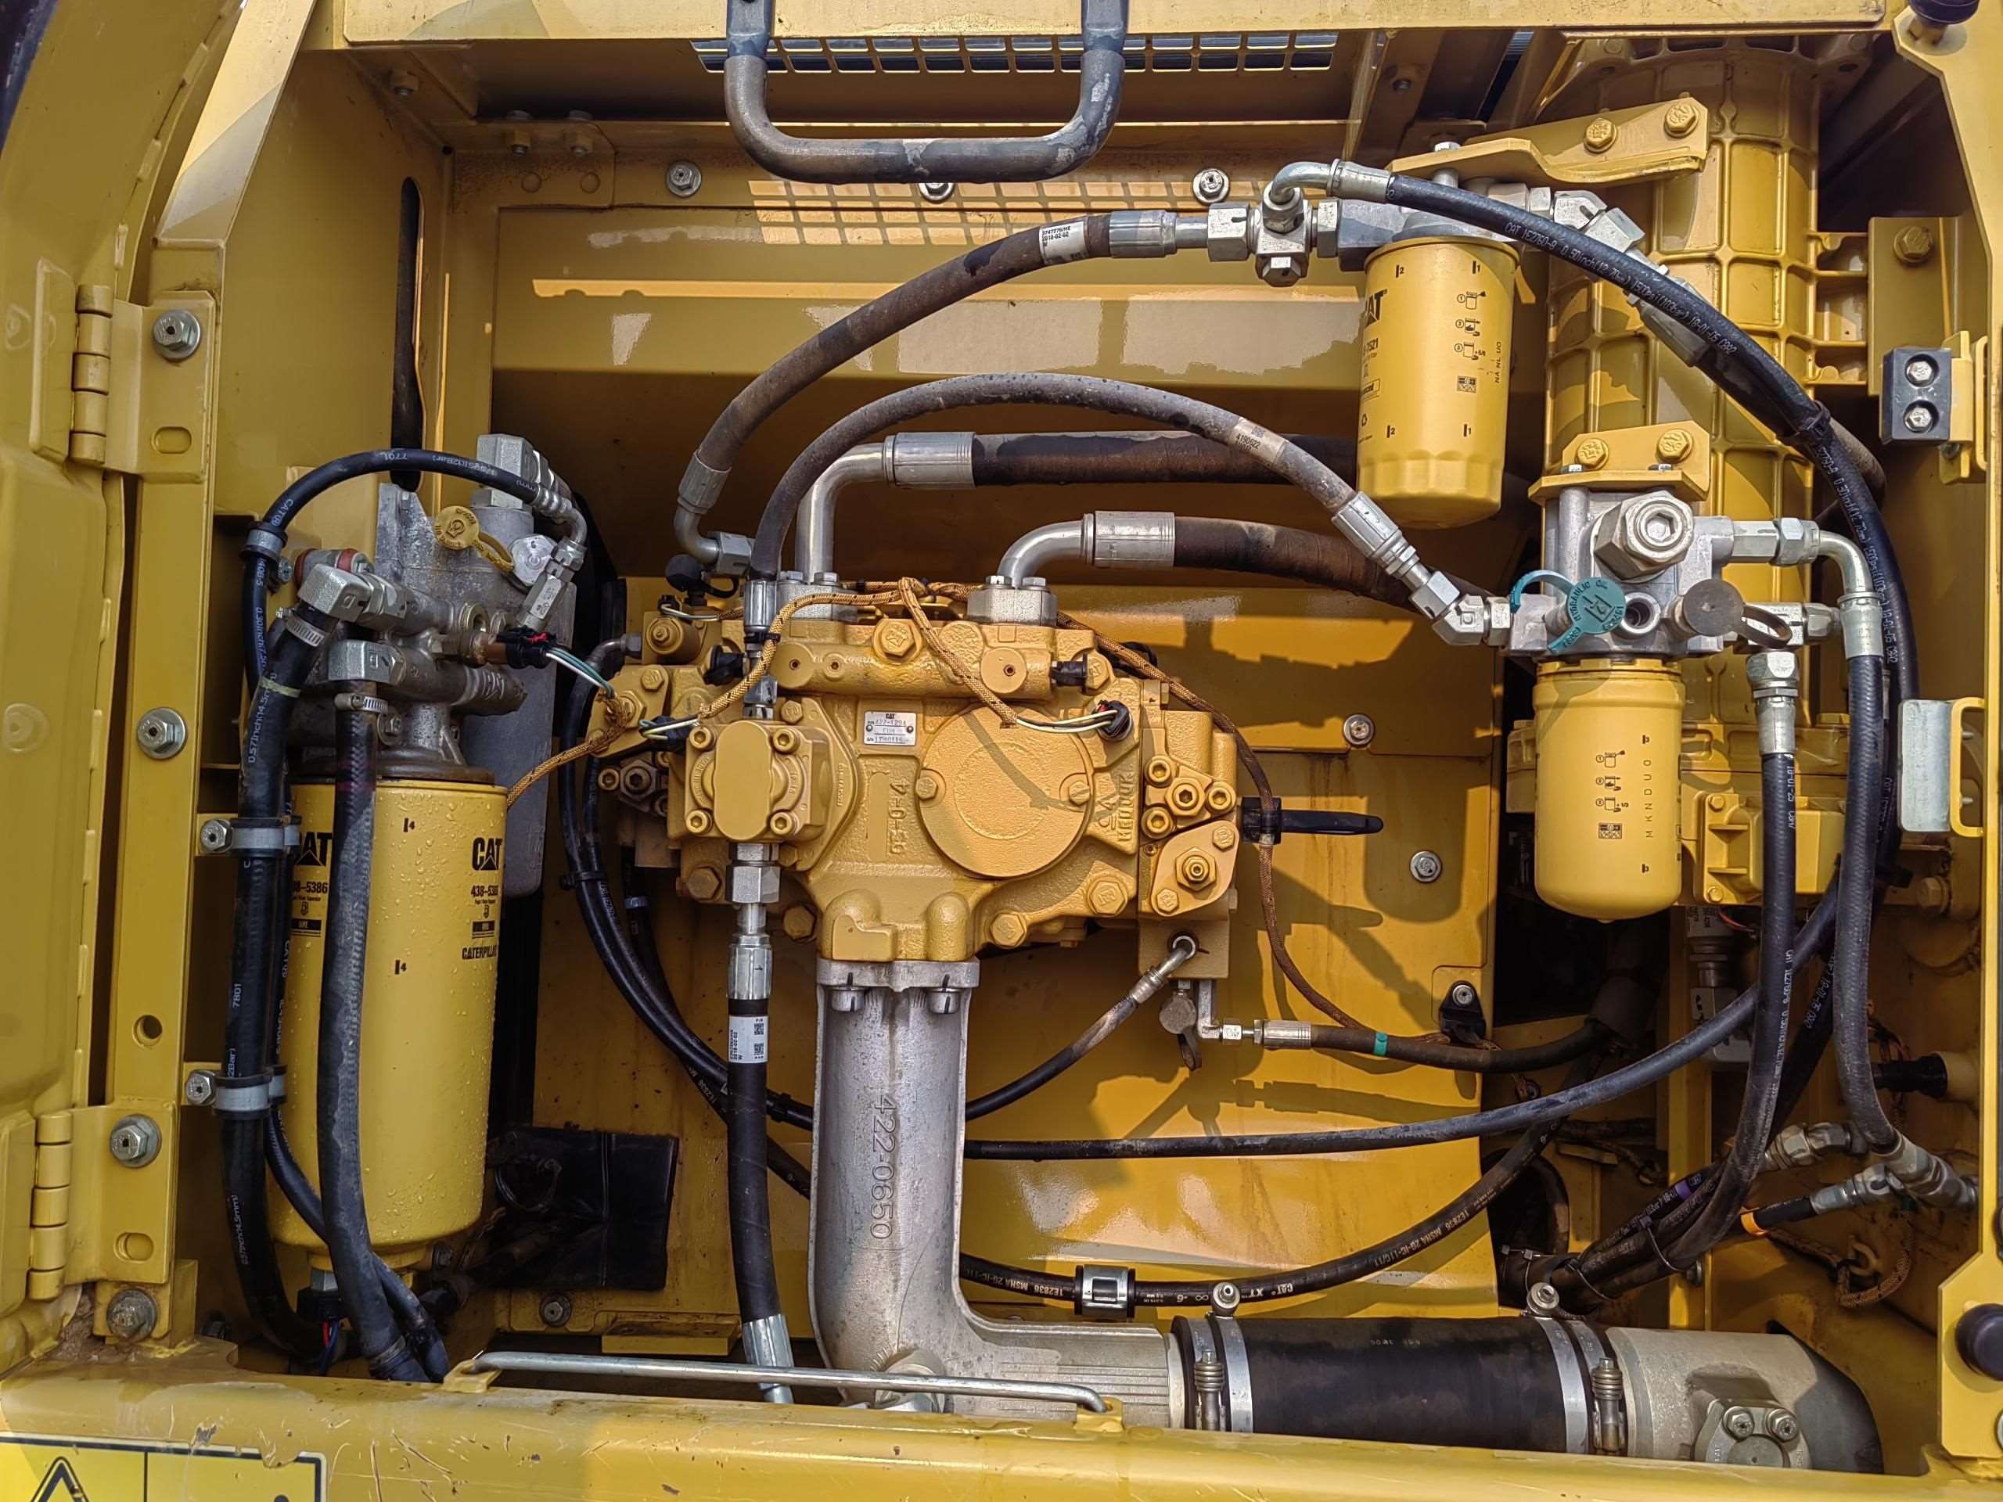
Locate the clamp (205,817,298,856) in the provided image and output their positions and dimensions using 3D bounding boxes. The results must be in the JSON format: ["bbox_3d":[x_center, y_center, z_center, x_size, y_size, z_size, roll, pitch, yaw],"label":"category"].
[{"bbox_3d":[-0.480,0.055,1.000,0.054,0.025,0.034,1,-2,3],"label":"clamp"}]

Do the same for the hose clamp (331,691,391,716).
[{"bbox_3d":[-0.350,-0.026,0.860,0.032,0.012,0.029,1,-2,3],"label":"hose clamp"}]

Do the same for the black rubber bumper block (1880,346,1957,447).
[{"bbox_3d":[0.573,-0.222,0.975,0.037,0.057,0.016,1,-2,3],"label":"black rubber bumper block"}]

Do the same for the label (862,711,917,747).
[{"bbox_3d":[-0.076,-0.014,1.065,0.038,0.025,0.002,1,-2,3],"label":"label"}]

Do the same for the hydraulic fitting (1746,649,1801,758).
[{"bbox_3d":[0.508,-0.031,1.030,0.033,0.071,0.033,1,-2,3],"label":"hydraulic fitting"}]

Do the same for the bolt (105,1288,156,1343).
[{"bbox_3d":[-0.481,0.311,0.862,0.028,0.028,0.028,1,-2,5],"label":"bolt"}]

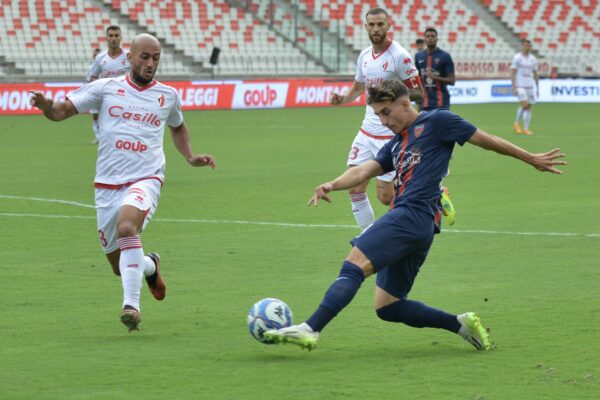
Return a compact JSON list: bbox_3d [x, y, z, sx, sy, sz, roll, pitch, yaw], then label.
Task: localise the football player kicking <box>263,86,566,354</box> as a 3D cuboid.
[{"bbox_3d":[0.540,0.090,5.713,1.200,1.340,1.000,-5,8,-33],"label":"football player kicking"}]

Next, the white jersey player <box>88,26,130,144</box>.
[{"bbox_3d":[-2.147,-1.092,13.467,0.620,1.800,0.550,-1,7,-8],"label":"white jersey player"}]

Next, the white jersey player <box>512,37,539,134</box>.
[{"bbox_3d":[4.186,-2.102,21.706,0.550,1.800,0.480,-1,7,-6],"label":"white jersey player"}]

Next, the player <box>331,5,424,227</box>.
[{"bbox_3d":[0.660,-0.483,8.504,0.680,1.800,0.850,4,8,28],"label":"player"}]

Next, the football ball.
[{"bbox_3d":[-0.146,0.586,5.630,0.220,0.220,0.220,0,7,0],"label":"football ball"}]

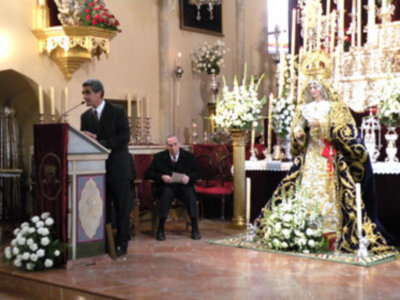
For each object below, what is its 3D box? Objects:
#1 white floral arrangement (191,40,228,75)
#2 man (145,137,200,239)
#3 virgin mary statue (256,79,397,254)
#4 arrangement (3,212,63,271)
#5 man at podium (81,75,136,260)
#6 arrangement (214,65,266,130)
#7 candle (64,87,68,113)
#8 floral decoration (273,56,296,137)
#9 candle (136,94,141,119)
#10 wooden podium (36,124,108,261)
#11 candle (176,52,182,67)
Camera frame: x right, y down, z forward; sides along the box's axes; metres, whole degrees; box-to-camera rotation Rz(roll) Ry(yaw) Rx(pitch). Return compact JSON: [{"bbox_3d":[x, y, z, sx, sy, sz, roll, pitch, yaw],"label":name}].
[{"bbox_3d":[0.150,-1.458,10.200,0.580,0.530,0.520,0,0,-18],"label":"white floral arrangement"},{"bbox_3d":[-0.330,0.415,7.780,0.660,1.210,0.780,0,0,-8],"label":"man"},{"bbox_3d":[1.290,0.130,7.200,1.600,1.780,1.100,0,0,38],"label":"virgin mary statue"},{"bbox_3d":[-1.500,0.780,5.800,0.520,0.500,0.460,0,0,23],"label":"arrangement"},{"bbox_3d":[-0.910,0.155,6.420,0.520,1.730,0.540,0,0,-39],"label":"man at podium"},{"bbox_3d":[0.538,-0.698,8.600,0.680,0.870,0.620,0,0,12],"label":"arrangement"},{"bbox_3d":[-1.692,-0.640,8.200,0.045,0.330,0.045,0,0,0],"label":"candle"},{"bbox_3d":[1.214,-0.769,9.300,0.350,1.200,0.350,0,0,23],"label":"floral decoration"},{"bbox_3d":[-0.855,-0.605,9.000,0.047,0.330,0.047,0,0,0],"label":"candle"},{"bbox_3d":[-1.252,0.395,6.340,0.540,1.250,0.520,0,0,42],"label":"wooden podium"},{"bbox_3d":[-0.310,-1.371,9.800,0.060,0.200,0.060,0,0,0],"label":"candle"}]

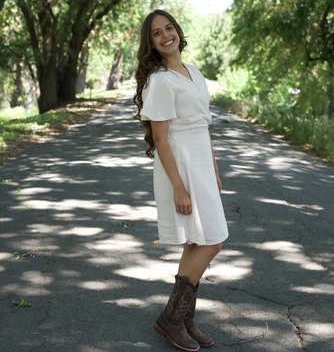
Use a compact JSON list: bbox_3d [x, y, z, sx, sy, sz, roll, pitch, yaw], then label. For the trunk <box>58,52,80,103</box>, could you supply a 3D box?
[{"bbox_3d":[-3.649,-3.686,26.000,0.780,1.900,0.780,0,8,0],"label":"trunk"}]

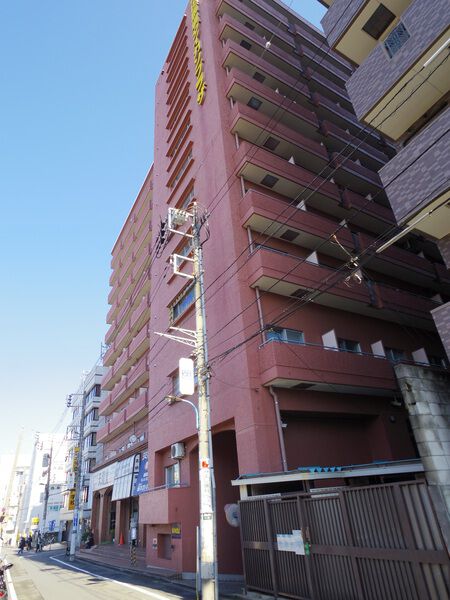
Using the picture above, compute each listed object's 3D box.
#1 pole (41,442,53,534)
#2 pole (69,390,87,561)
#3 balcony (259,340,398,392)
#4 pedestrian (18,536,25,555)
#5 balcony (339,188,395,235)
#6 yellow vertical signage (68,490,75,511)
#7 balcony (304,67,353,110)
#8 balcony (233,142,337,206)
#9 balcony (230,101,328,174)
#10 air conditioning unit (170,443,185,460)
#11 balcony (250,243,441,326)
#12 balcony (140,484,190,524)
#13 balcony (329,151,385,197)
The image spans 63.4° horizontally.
[{"bbox_3d":[-16.292,17.660,33.495,0.320,8.770,0.320,12,-34,-27],"label":"pole"},{"bbox_3d":[-10.638,12.254,26.628,0.400,11.233,0.400,11,-34,-29],"label":"pole"},{"bbox_3d":[3.606,2.402,12.158,5.396,1.218,0.792,12,-34,-28],"label":"balcony"},{"bbox_3d":[-21.412,25.833,38.364,0.450,1.600,0.420,-23,-34,29],"label":"pedestrian"},{"bbox_3d":[7.944,-4.398,19.412,4.583,1.160,0.784,12,-34,-27],"label":"balcony"},{"bbox_3d":[-9.220,12.060,21.949,0.420,1.120,0.120,12,-34,-27],"label":"yellow vertical signage"},{"bbox_3d":[7.144,-14.186,25.041,4.583,1.160,0.784,12,-34,-27],"label":"balcony"},{"bbox_3d":[3.034,-5.520,16.763,5.434,1.160,0.784,12,-34,-27],"label":"balcony"},{"bbox_3d":[2.789,-7.954,18.154,5.485,1.168,0.792,12,-34,-28],"label":"balcony"},{"bbox_3d":[-1.820,5.940,14.180,0.290,0.540,0.680,12,-34,-28],"label":"air conditioning unit"},{"bbox_3d":[5.692,-0.163,15.130,10.613,1.217,0.784,12,-34,-27],"label":"balcony"},{"bbox_3d":[-2.410,8.116,14.255,0.863,1.047,3.277,12,-34,-27],"label":"balcony"},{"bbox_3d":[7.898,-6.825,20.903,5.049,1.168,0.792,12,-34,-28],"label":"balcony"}]

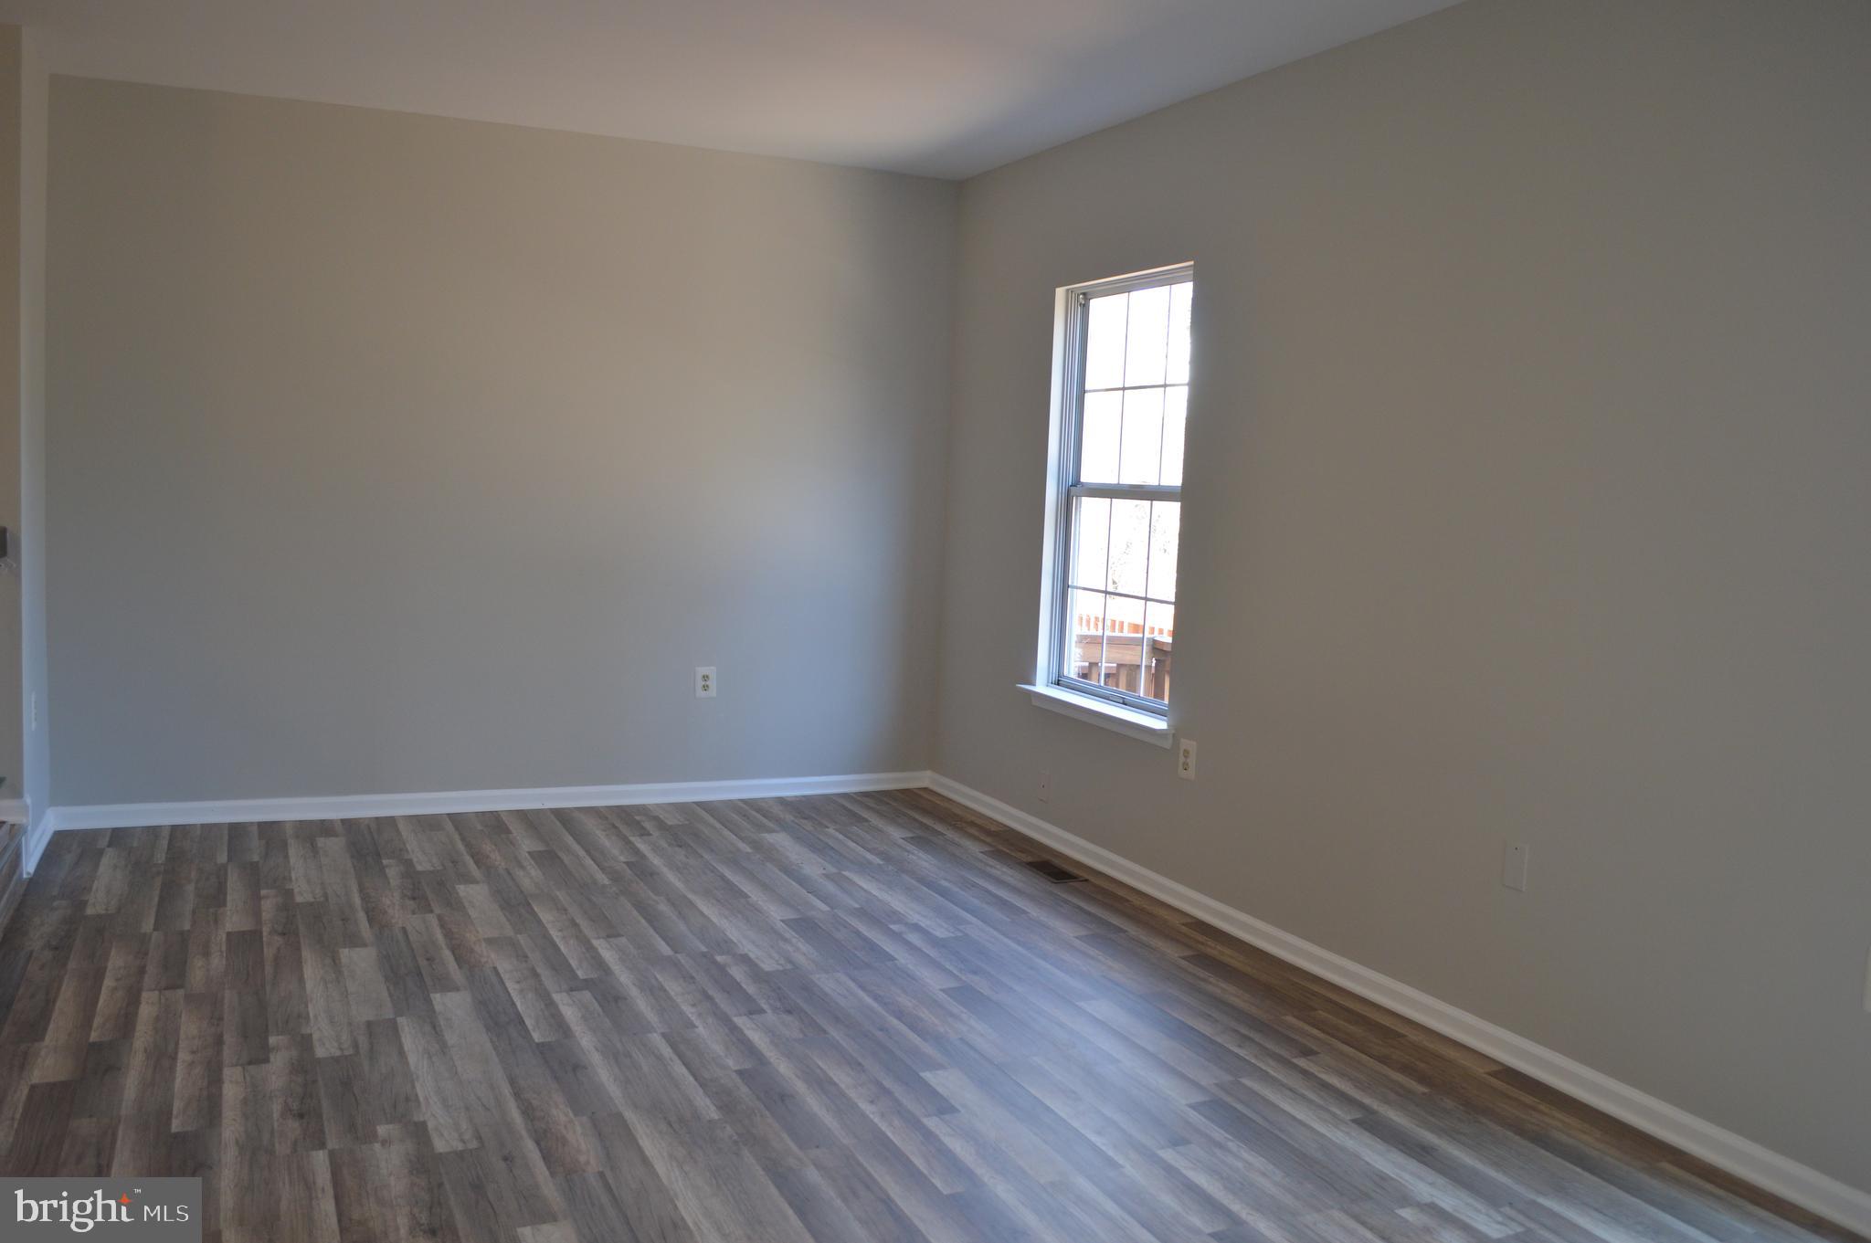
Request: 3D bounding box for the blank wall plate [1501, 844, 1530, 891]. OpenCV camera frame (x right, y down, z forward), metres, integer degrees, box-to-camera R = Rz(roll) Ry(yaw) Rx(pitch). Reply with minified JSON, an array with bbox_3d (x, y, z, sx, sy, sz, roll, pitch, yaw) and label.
[{"bbox_3d":[1.284,0.543,3.107,0.007,0.108,0.067,0,6,-26],"label":"blank wall plate"}]

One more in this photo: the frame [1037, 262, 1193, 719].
[{"bbox_3d":[0.619,-0.419,4.595,0.120,1.390,0.800,0,6,-26],"label":"frame"}]

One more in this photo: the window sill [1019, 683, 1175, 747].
[{"bbox_3d":[0.539,0.311,4.601,0.120,0.070,0.950,0,6,-26],"label":"window sill"}]

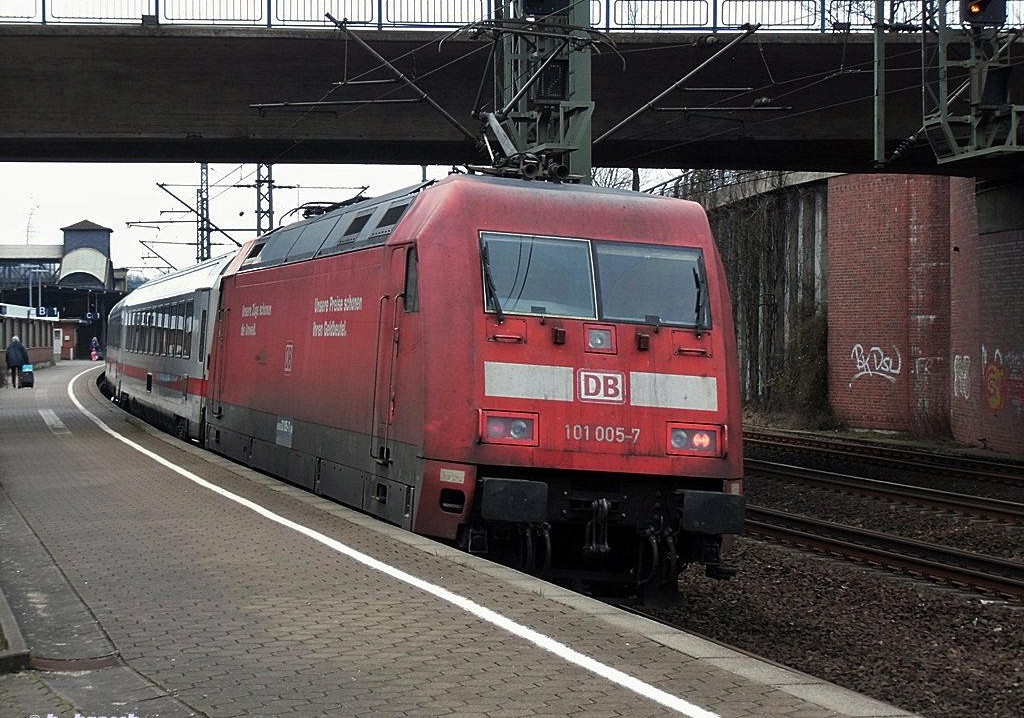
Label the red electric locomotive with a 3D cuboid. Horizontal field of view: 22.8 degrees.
[{"bbox_3d":[-1.256,0.214,30.542,2.970,3.900,19.100,4,0,-13],"label":"red electric locomotive"}]

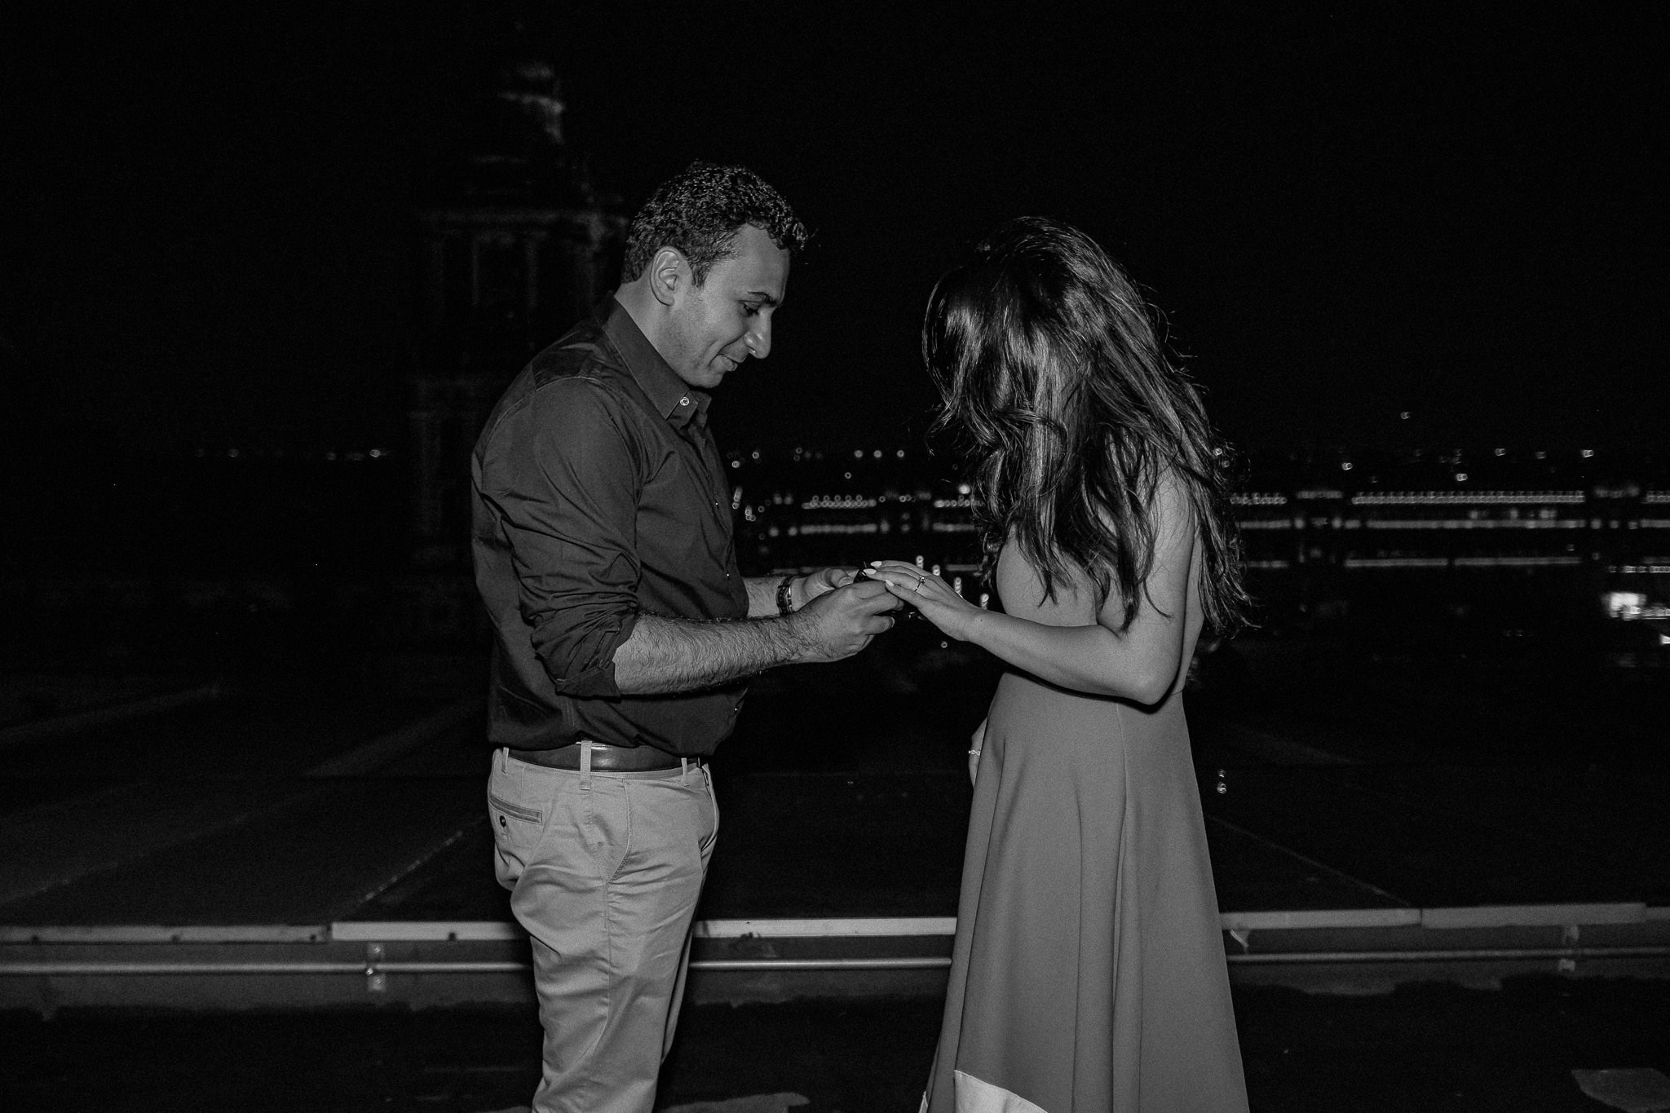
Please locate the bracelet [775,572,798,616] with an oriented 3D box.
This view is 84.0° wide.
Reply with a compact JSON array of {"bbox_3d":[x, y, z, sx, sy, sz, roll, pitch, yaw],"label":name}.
[{"bbox_3d":[-0.056,0.052,1.220,0.019,0.058,0.058,4,0,22],"label":"bracelet"}]

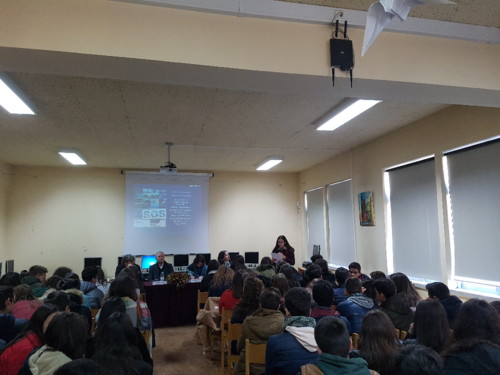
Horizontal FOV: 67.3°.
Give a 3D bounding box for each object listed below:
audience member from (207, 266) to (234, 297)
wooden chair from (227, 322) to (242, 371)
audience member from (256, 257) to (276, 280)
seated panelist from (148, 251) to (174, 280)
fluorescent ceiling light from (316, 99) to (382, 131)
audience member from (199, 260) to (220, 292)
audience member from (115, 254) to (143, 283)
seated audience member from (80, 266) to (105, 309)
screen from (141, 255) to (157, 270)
[{"bbox_3d":[-0.334,1.621,4.857,0.470,1.245,0.700,1,-7,-12],"label":"audience member"},{"bbox_3d":[-0.065,1.780,4.061,0.410,0.800,0.480,1,-7,-12],"label":"wooden chair"},{"bbox_3d":[0.264,1.826,6.565,0.460,1.224,0.700,1,-7,-12],"label":"audience member"},{"bbox_3d":[-1.776,1.928,7.390,0.540,1.304,0.780,1,-7,-12],"label":"seated panelist"},{"bbox_3d":[1.247,-0.953,4.905,0.270,0.080,1.310,1,-7,-12],"label":"fluorescent ceiling light"},{"bbox_3d":[-0.564,1.707,5.673,0.460,1.272,0.700,1,-7,-12],"label":"audience member"},{"bbox_3d":[-2.236,1.876,6.858,0.520,1.253,0.680,1,-7,-17],"label":"audience member"},{"bbox_3d":[-2.067,1.678,4.984,0.500,1.252,0.750,-1,-7,3],"label":"seated audience member"},{"bbox_3d":[-2.293,1.740,8.597,0.381,0.387,0.150,1,-7,-12],"label":"screen"}]

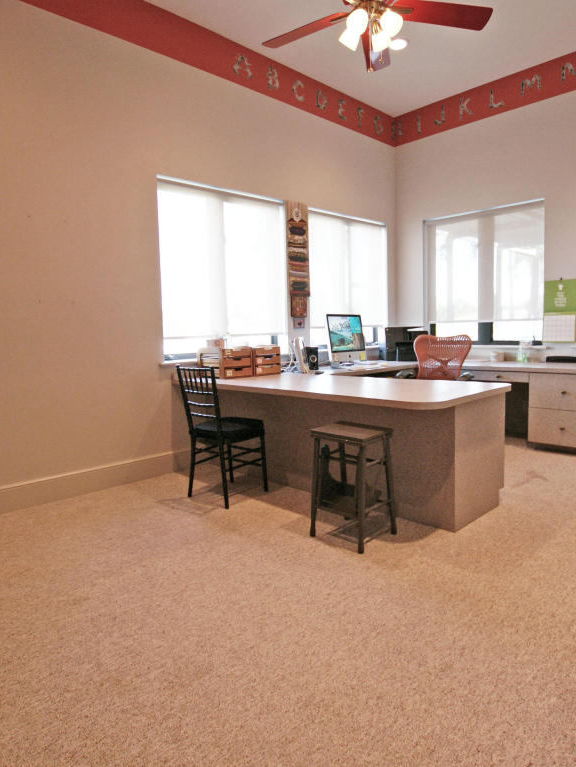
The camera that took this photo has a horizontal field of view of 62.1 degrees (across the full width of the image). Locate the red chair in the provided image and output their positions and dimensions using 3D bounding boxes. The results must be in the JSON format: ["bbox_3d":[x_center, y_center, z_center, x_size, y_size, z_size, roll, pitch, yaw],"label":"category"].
[{"bbox_3d":[1.287,0.146,4.043,0.630,1.060,0.670,-7,8,-42],"label":"red chair"}]

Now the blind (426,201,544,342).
[{"bbox_3d":[2.062,-1.163,5.168,0.080,1.380,1.320,-7,8,-42],"label":"blind"}]

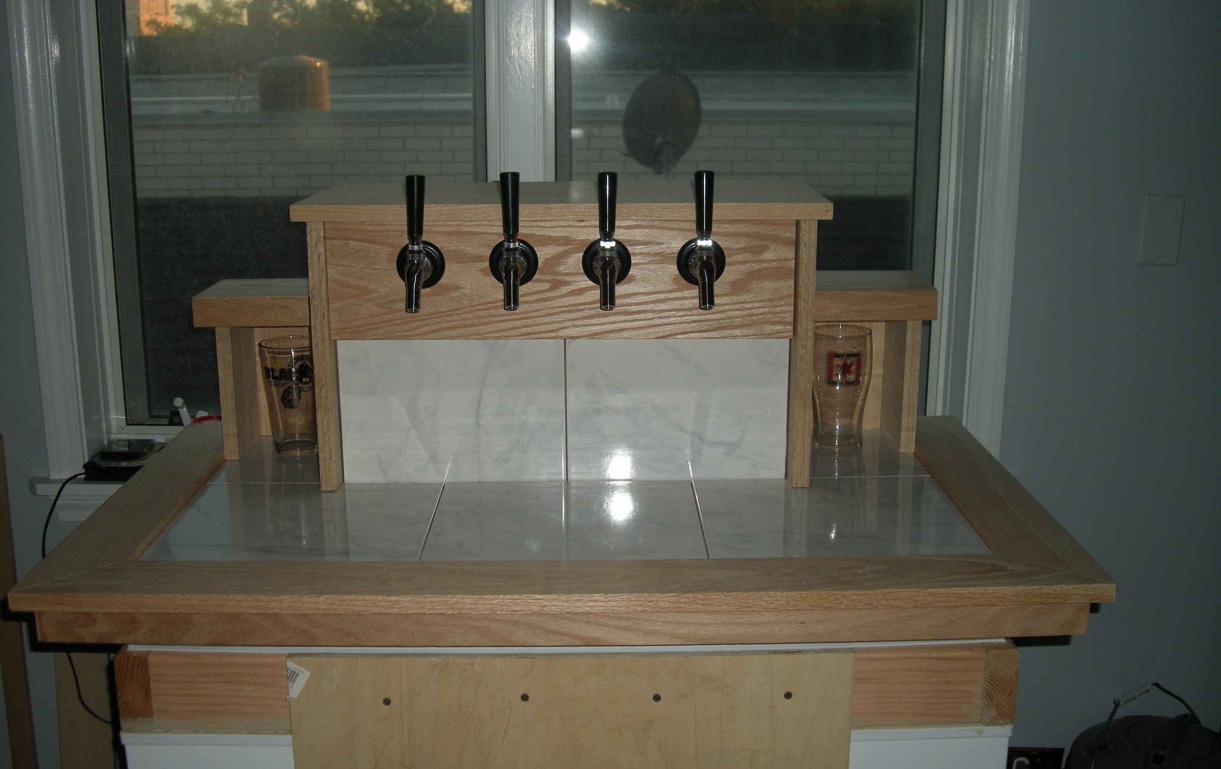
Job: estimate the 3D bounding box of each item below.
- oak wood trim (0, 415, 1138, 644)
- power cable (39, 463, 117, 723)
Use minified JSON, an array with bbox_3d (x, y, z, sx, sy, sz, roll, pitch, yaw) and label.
[{"bbox_3d":[-0.048,0.152,1.537,1.060,0.060,0.580,0,14,-1],"label":"oak wood trim"},{"bbox_3d":[-0.764,0.312,1.863,0.076,0.397,0.080,0,14,-1],"label":"power cable"}]

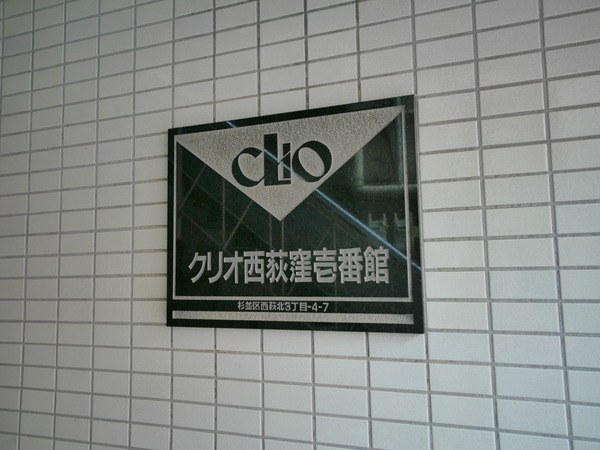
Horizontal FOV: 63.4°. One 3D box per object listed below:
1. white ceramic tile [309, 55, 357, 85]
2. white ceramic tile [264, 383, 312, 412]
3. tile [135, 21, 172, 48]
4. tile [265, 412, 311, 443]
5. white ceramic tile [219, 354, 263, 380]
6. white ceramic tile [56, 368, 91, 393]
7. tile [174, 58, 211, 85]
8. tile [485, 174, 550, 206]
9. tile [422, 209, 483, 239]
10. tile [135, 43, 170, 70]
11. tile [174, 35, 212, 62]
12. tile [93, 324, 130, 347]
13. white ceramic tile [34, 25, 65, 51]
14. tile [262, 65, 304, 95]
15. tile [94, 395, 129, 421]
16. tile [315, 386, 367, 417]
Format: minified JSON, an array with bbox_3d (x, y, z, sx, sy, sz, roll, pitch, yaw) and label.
[{"bbox_3d":[0.062,-0.287,0.907,0.095,0.045,0.008,-3,-6,20],"label":"white ceramic tile"},{"bbox_3d":[-0.020,0.313,0.887,0.095,0.045,0.008,-3,-6,20],"label":"white ceramic tile"},{"bbox_3d":[-0.317,-0.416,1.060,0.095,0.045,0.008,-3,-6,20],"label":"tile"},{"bbox_3d":[-0.019,0.362,0.879,0.095,0.045,0.008,-3,-6,20],"label":"tile"},{"bbox_3d":[-0.115,0.268,0.924,0.095,0.045,0.009,-3,-6,20],"label":"white ceramic tile"},{"bbox_3d":[-0.490,0.339,1.061,0.095,0.045,0.008,-3,-6,20],"label":"white ceramic tile"},{"bbox_3d":[-0.221,-0.321,1.017,0.095,0.045,0.008,-3,-6,20],"label":"tile"},{"bbox_3d":[0.350,-0.054,0.782,0.095,0.045,0.008,-3,-6,20],"label":"tile"},{"bbox_3d":[0.256,0.000,0.809,0.095,0.045,0.009,-3,-6,20],"label":"tile"},{"bbox_3d":[-0.316,-0.366,1.054,0.095,0.045,0.009,-3,-6,20],"label":"tile"},{"bbox_3d":[-0.222,-0.370,1.018,0.095,0.045,0.008,-3,-6,20],"label":"tile"},{"bbox_3d":[-0.399,0.235,1.039,0.095,0.044,0.008,-3,-6,20],"label":"tile"},{"bbox_3d":[-0.602,-0.450,1.172,0.095,0.045,0.008,-3,-6,20],"label":"white ceramic tile"},{"bbox_3d":[-0.032,-0.282,0.941,0.095,0.045,0.009,-3,-6,20],"label":"tile"},{"bbox_3d":[-0.395,0.383,1.018,0.095,0.045,0.009,-3,-6,20],"label":"tile"},{"bbox_3d":[0.074,0.308,0.850,0.095,0.045,0.009,-3,-6,20],"label":"tile"}]

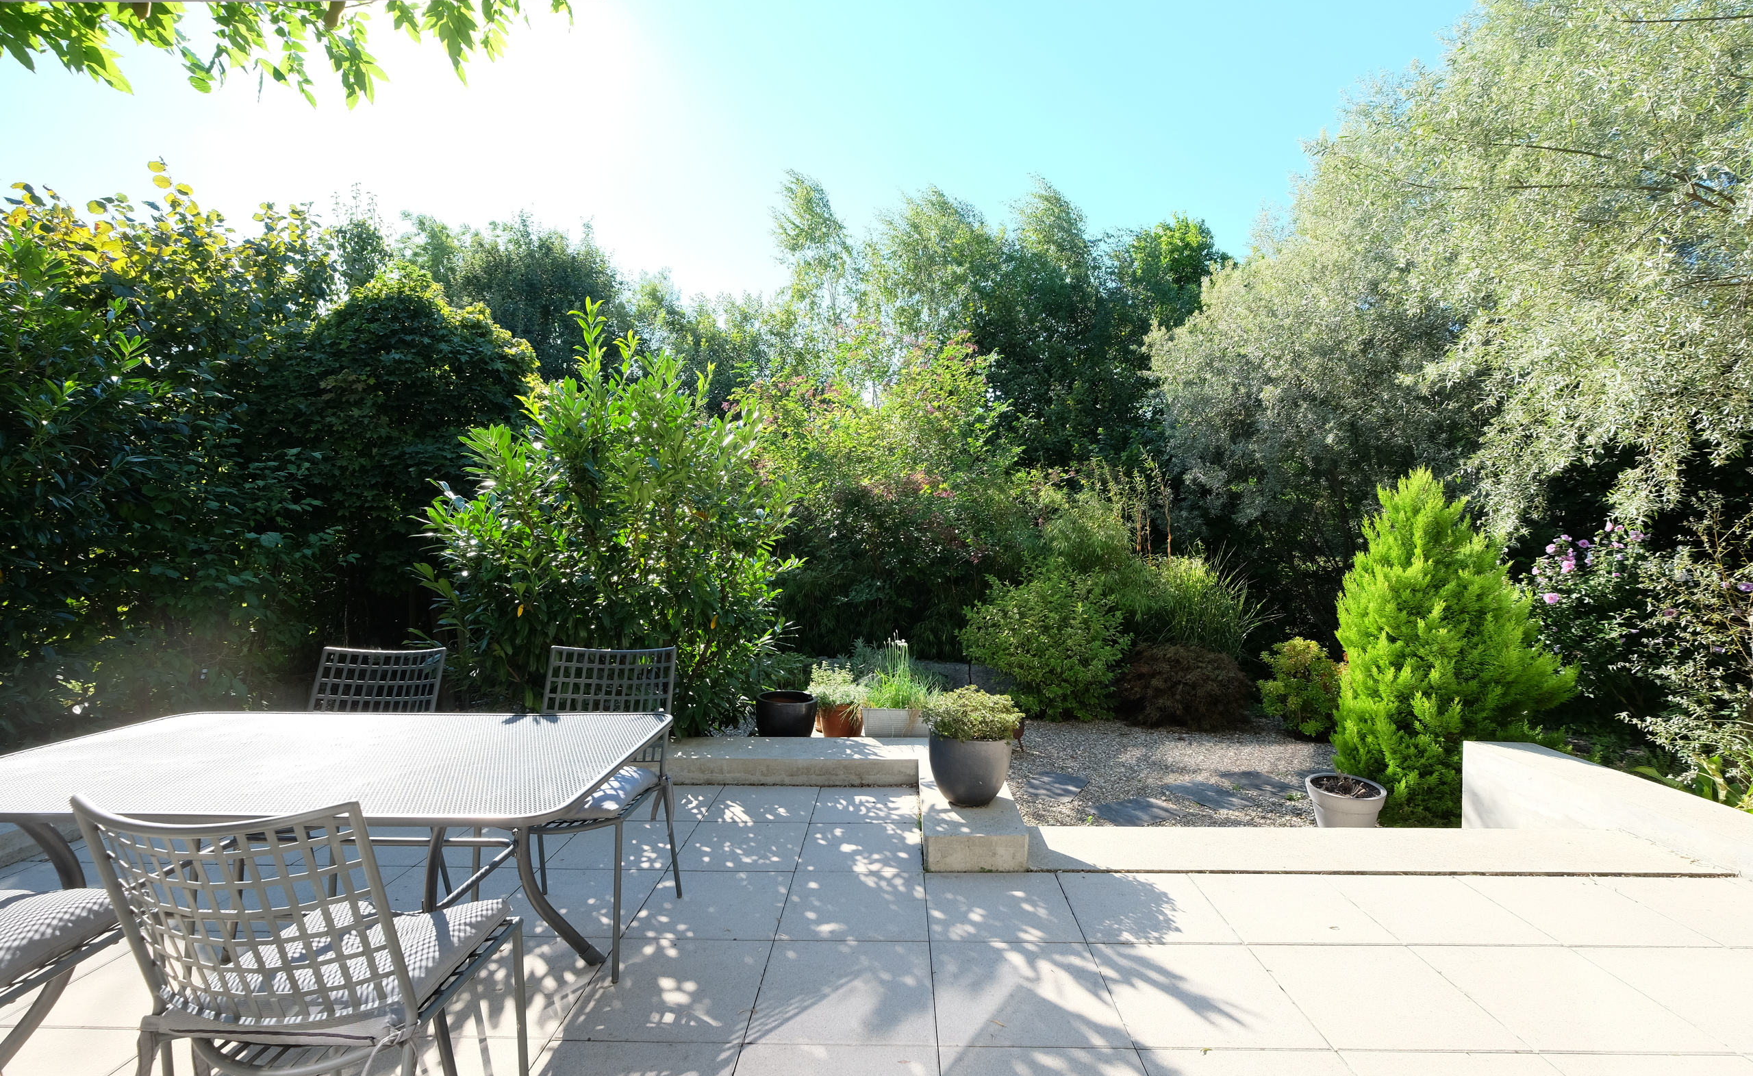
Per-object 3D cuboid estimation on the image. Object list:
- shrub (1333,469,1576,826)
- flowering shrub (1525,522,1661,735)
[{"bbox_3d":[3.861,0.621,4.959,1.330,2.220,1.300,0,1,0],"label":"shrub"},{"bbox_3d":[5.471,0.712,5.610,0.950,1.700,0.950,0,1,0],"label":"flowering shrub"}]

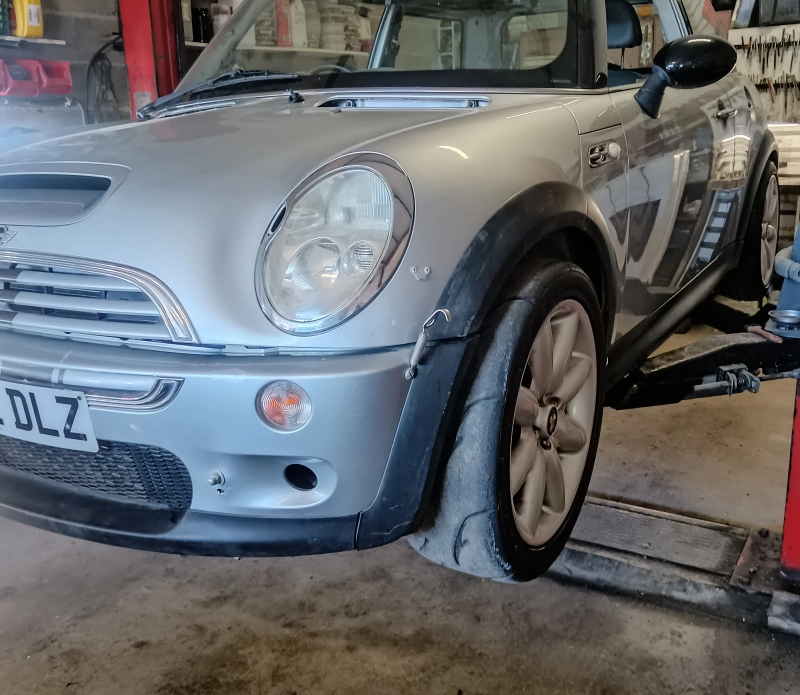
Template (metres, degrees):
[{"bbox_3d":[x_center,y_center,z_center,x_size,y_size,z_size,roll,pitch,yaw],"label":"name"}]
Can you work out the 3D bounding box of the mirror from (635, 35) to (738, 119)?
[{"bbox_3d":[0.698,-0.661,2.010,0.215,0.195,0.160,7,18,31],"label":"mirror"}]

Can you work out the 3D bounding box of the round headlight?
[{"bbox_3d":[-0.107,-0.171,1.372,0.240,0.285,0.220,4,17,22],"label":"round headlight"}]

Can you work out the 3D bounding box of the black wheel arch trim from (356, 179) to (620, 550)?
[{"bbox_3d":[0.191,-0.028,1.562,0.210,0.570,0.840,7,18,31],"label":"black wheel arch trim"}]

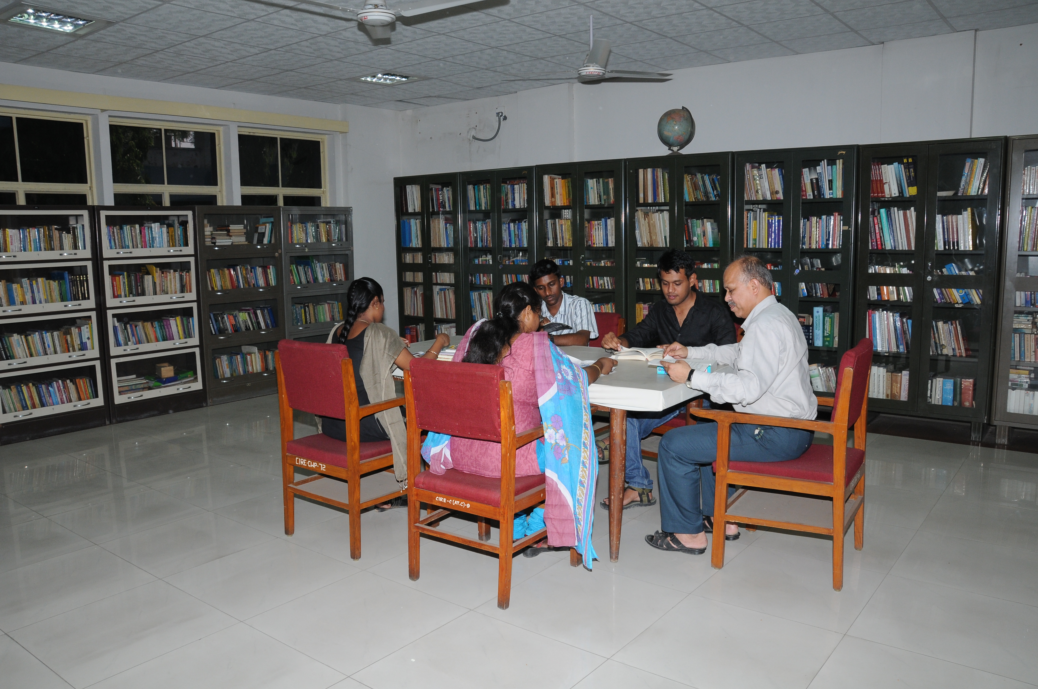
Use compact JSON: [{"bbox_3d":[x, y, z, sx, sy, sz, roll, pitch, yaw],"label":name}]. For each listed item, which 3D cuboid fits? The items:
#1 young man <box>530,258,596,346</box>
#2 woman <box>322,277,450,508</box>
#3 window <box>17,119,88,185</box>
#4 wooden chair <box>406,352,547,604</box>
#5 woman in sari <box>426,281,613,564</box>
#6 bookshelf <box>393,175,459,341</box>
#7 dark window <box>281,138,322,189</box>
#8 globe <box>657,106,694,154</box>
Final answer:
[{"bbox_3d":[0.188,0.135,4.486,0.520,1.240,0.660,5,10,37],"label":"young man"},{"bbox_3d":[-0.611,0.271,3.726,0.500,1.190,0.770,5,10,37],"label":"woman"},{"bbox_3d":[-3.643,-1.507,6.081,0.050,0.500,0.521,5,10,37],"label":"window"},{"bbox_3d":[-0.085,0.484,3.189,0.520,0.920,0.630,5,9,34],"label":"wooden chair"},{"bbox_3d":[0.040,0.340,3.244,0.580,1.190,0.780,7,11,43],"label":"woman in sari"},{"bbox_3d":[-0.788,-0.726,8.087,0.920,2.000,0.450,5,10,37],"label":"bookshelf"},{"bbox_3d":[-2.154,-1.795,7.710,0.050,0.480,0.540,5,10,37],"label":"dark window"},{"bbox_3d":[1.278,-1.717,6.322,0.340,0.430,0.330,5,10,37],"label":"globe"}]

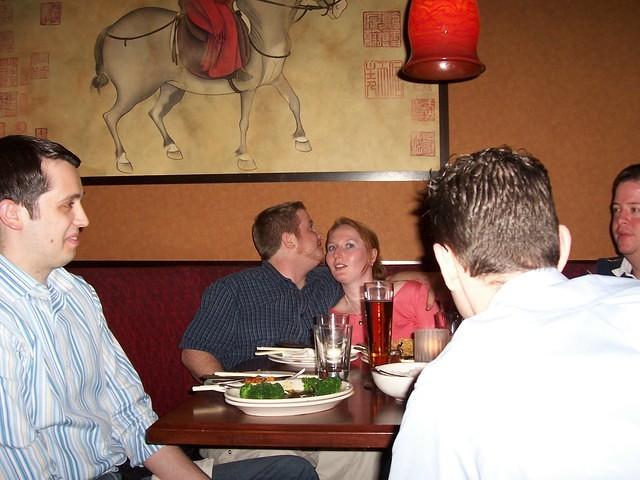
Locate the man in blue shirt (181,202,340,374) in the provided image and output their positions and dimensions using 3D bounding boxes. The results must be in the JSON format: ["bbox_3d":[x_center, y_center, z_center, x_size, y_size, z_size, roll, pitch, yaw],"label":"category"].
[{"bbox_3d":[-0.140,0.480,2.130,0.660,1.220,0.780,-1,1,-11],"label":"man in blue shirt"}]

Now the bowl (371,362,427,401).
[{"bbox_3d":[0.198,0.316,1.505,0.168,0.062,0.168,-1,1,0],"label":"bowl"}]

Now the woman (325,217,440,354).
[{"bbox_3d":[0.180,0.505,2.120,0.500,1.160,0.750,0,1,3],"label":"woman"}]

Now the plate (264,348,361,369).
[{"bbox_3d":[-0.020,0.326,1.860,0.250,0.026,0.250,-1,1,0],"label":"plate"}]

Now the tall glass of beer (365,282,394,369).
[{"bbox_3d":[0.161,0.226,1.855,0.081,0.224,0.081,-1,1,0],"label":"tall glass of beer"}]

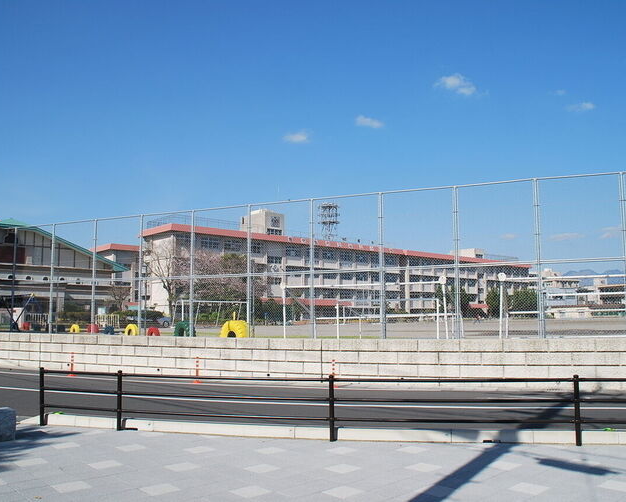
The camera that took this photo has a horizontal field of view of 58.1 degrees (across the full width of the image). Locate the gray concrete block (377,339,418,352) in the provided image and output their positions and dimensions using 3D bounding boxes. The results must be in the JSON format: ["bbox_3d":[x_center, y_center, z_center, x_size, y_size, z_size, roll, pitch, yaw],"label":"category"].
[{"bbox_3d":[2.120,2.340,13.930,1.000,0.300,0.330,-2,-6,18],"label":"gray concrete block"}]

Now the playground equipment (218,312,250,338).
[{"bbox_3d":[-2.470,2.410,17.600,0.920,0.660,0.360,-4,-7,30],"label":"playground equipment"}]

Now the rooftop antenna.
[{"bbox_3d":[3.250,-6.290,118.000,4.000,8.300,4.000,-2,-6,17],"label":"rooftop antenna"}]

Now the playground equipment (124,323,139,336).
[{"bbox_3d":[-6.370,2.780,19.800,0.500,0.450,0.220,-4,-7,30],"label":"playground equipment"}]

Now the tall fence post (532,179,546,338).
[{"bbox_3d":[5.560,0.190,13.830,0.120,3.950,0.120,-2,-6,17],"label":"tall fence post"}]

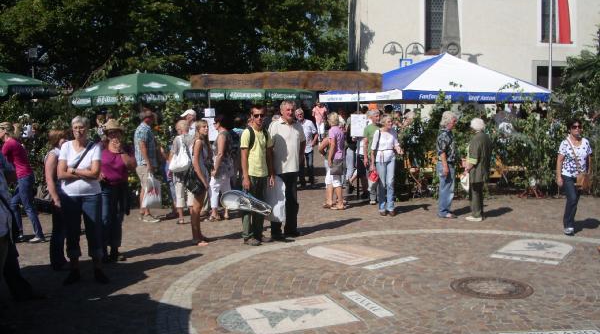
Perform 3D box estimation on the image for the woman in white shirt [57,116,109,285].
[{"bbox_3d":[-2.263,0.327,6.241,0.500,1.686,0.380,-2,5,-16],"label":"woman in white shirt"}]

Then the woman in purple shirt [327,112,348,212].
[{"bbox_3d":[0.655,-0.136,10.675,0.340,1.640,0.450,5,7,41],"label":"woman in purple shirt"}]

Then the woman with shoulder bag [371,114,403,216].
[{"bbox_3d":[1.440,-0.039,10.176,0.540,1.660,0.360,-1,5,-12],"label":"woman with shoulder bag"}]

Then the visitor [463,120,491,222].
[{"bbox_3d":[2.790,0.049,9.473,0.420,1.608,0.500,3,6,28],"label":"visitor"}]

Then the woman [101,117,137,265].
[{"bbox_3d":[-2.171,0.263,7.170,0.500,1.643,0.360,-2,6,-20],"label":"woman"}]

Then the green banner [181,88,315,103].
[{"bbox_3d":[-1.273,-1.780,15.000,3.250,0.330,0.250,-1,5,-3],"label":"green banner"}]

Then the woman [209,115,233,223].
[{"bbox_3d":[-1.287,-0.001,9.784,0.420,1.684,0.460,0,5,3],"label":"woman"}]

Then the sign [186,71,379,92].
[{"bbox_3d":[-0.256,-1.626,11.500,3.640,0.380,0.080,0,5,-2],"label":"sign"}]

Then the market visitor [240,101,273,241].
[{"bbox_3d":[-0.557,0.084,8.032,0.520,1.800,0.330,-1,5,-7],"label":"market visitor"}]

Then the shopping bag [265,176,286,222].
[{"bbox_3d":[-0.321,0.448,8.120,0.330,0.600,0.130,-1,5,-6],"label":"shopping bag"}]

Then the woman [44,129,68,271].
[{"bbox_3d":[-2.684,0.348,6.762,0.400,1.552,0.430,-1,5,-13],"label":"woman"}]

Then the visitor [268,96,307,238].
[{"bbox_3d":[-0.166,0.040,8.134,0.530,1.840,0.340,-1,5,-13],"label":"visitor"}]

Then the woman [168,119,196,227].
[{"bbox_3d":[-1.863,0.065,9.489,0.460,1.611,0.380,-3,6,-23],"label":"woman"}]

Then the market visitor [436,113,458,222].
[{"bbox_3d":[2.419,-0.034,10.031,0.330,1.760,0.480,2,6,17],"label":"market visitor"}]

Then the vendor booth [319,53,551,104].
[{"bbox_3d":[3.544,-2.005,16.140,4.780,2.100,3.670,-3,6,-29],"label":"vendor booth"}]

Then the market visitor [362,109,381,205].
[{"bbox_3d":[1.368,-0.190,11.315,0.360,1.758,0.500,4,7,41],"label":"market visitor"}]

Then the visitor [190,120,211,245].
[{"bbox_3d":[-1.312,0.208,8.075,0.330,1.650,0.400,2,6,25],"label":"visitor"}]

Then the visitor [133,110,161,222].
[{"bbox_3d":[-2.443,-0.017,9.626,0.420,1.752,0.480,-2,5,-17],"label":"visitor"}]

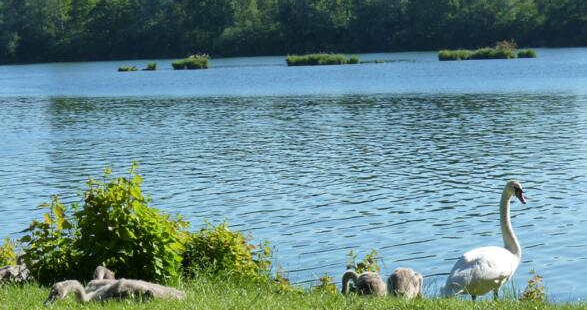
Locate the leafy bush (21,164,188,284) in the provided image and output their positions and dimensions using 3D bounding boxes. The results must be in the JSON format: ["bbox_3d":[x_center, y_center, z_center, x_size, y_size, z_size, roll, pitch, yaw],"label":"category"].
[{"bbox_3d":[-1.579,0.581,17.700,1.380,1.000,1.050,-1,3,0],"label":"leafy bush"}]

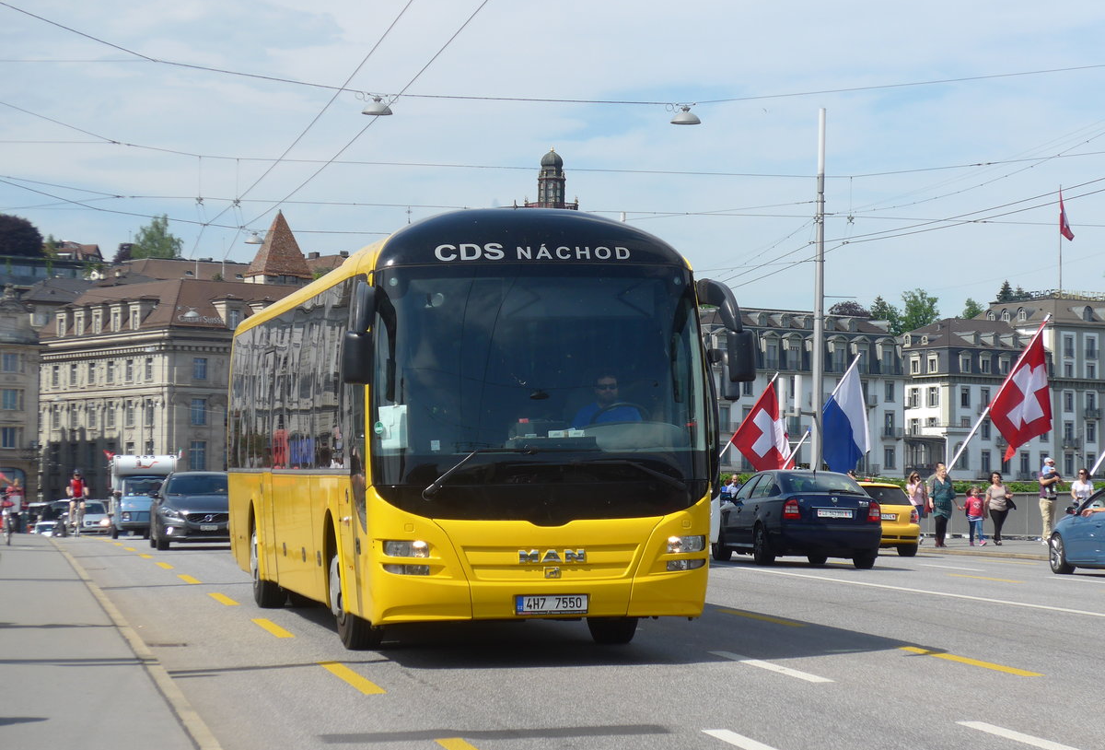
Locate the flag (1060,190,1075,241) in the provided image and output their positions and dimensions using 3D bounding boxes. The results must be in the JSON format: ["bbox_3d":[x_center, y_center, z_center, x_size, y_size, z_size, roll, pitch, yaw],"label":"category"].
[{"bbox_3d":[65.724,-20.381,395.000,2.100,6.500,1.600,0,-2,10],"label":"flag"}]

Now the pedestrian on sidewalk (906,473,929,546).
[{"bbox_3d":[7.851,2.858,66.500,0.500,1.580,0.400,1,-2,-18],"label":"pedestrian on sidewalk"}]

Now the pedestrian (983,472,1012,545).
[{"bbox_3d":[9.760,2.920,67.800,0.560,1.620,0.420,1,-2,-11],"label":"pedestrian"}]

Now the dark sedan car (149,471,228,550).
[{"bbox_3d":[-6.540,2.515,57.500,1.800,1.440,4.370,1,-2,-10],"label":"dark sedan car"}]

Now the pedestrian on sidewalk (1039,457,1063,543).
[{"bbox_3d":[10.377,2.637,64.500,0.550,1.810,0.500,2,-2,-41],"label":"pedestrian on sidewalk"}]

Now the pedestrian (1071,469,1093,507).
[{"bbox_3d":[11.039,2.772,64.500,0.500,1.660,0.370,0,-2,5],"label":"pedestrian"}]

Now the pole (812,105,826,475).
[{"bbox_3d":[6.904,-1.297,80.000,0.310,11.100,0.310,1,-2,-10],"label":"pole"}]

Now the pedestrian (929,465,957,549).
[{"bbox_3d":[8.177,2.755,65.000,0.570,1.730,0.400,0,-2,-6],"label":"pedestrian"}]

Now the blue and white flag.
[{"bbox_3d":[8.271,1.178,89.000,1.800,3.300,0.500,0,-2,-10],"label":"blue and white flag"}]

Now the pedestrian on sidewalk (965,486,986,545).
[{"bbox_3d":[9.155,3.064,67.000,0.460,1.280,0.380,1,-2,-12],"label":"pedestrian on sidewalk"}]

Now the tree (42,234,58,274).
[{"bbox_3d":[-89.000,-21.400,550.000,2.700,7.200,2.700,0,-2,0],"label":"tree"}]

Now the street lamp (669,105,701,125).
[{"bbox_3d":[2.557,-5.000,59.500,0.590,0.390,0.590,0,-2,0],"label":"street lamp"}]

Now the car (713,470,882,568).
[{"bbox_3d":[3.660,2.165,47.000,1.740,1.430,4.510,2,-2,-11],"label":"car"}]

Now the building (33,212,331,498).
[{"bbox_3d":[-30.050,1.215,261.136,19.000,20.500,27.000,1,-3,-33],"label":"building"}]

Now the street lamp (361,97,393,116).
[{"bbox_3d":[-2.923,-4.481,51.600,0.530,0.320,0.530,0,-2,-10],"label":"street lamp"}]

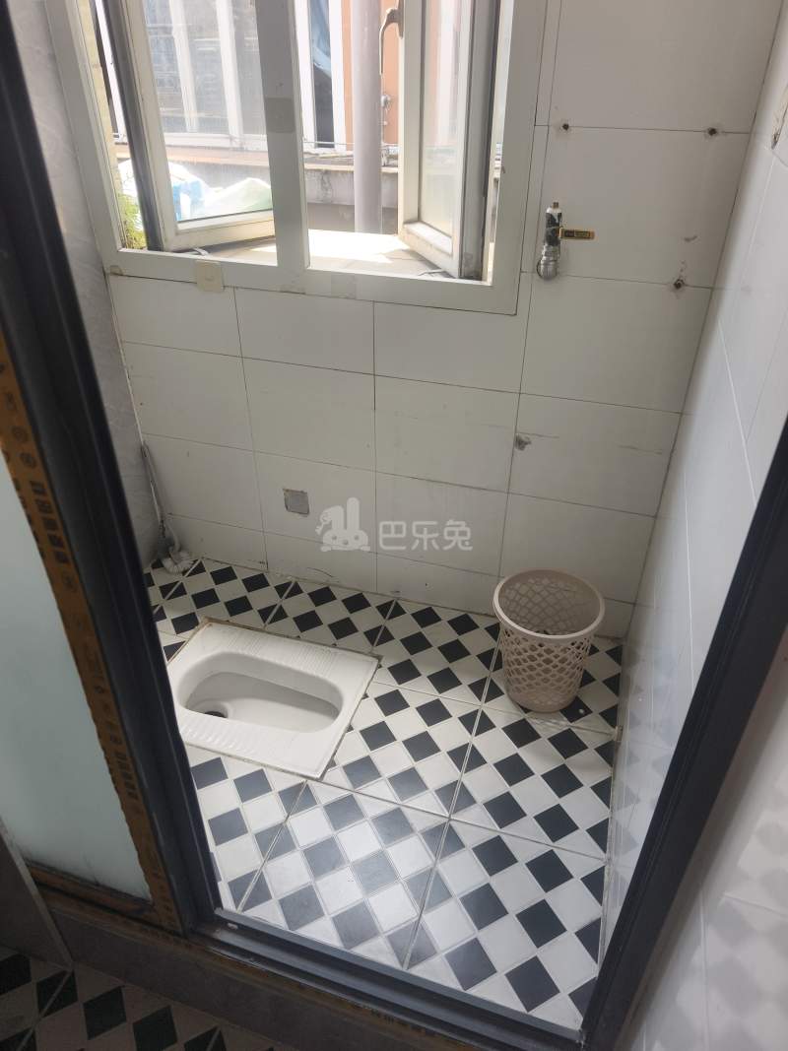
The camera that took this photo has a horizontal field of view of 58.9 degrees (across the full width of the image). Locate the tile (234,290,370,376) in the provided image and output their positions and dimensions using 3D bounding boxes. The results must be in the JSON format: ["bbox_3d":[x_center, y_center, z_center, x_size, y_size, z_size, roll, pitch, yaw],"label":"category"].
[{"bbox_3d":[-0.203,-0.447,1.597,0.335,0.172,0.010,10,35,15],"label":"tile"}]

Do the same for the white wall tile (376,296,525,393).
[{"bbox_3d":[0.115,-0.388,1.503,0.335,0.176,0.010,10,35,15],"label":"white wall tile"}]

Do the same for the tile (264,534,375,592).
[{"bbox_3d":[-0.204,0.105,1.956,0.333,0.147,0.010,10,35,15],"label":"tile"}]

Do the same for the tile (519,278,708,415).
[{"bbox_3d":[0.431,-0.364,1.403,0.330,0.251,0.010,10,35,15],"label":"tile"}]

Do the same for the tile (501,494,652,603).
[{"bbox_3d":[0.431,0.055,1.676,0.329,0.251,0.010,10,35,15],"label":"tile"}]

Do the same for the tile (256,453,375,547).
[{"bbox_3d":[-0.203,-0.061,1.847,0.333,0.250,0.010,10,35,15],"label":"tile"}]

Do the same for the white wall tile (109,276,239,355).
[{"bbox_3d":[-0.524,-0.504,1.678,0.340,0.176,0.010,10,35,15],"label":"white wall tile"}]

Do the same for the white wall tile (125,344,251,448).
[{"bbox_3d":[-0.523,-0.328,1.798,0.340,0.251,0.010,10,35,15],"label":"white wall tile"}]

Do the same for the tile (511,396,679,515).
[{"bbox_3d":[0.431,-0.155,1.541,0.330,0.251,0.010,10,35,15],"label":"tile"}]

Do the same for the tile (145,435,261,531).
[{"bbox_3d":[-0.523,-0.120,1.938,0.340,0.251,0.010,10,35,15],"label":"tile"}]

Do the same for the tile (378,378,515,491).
[{"bbox_3d":[0.115,-0.211,1.622,0.335,0.251,0.010,10,35,15],"label":"tile"}]

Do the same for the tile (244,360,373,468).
[{"bbox_3d":[-0.203,-0.271,1.714,0.335,0.251,0.010,10,35,15],"label":"tile"}]

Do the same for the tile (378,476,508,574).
[{"bbox_3d":[0.114,-0.003,1.761,0.333,0.250,0.010,10,35,15],"label":"tile"}]

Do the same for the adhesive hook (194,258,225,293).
[{"bbox_3d":[-0.420,-0.566,1.589,0.067,0.067,0.012,10,35,15],"label":"adhesive hook"}]

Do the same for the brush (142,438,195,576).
[{"bbox_3d":[-0.640,-0.042,1.961,0.115,0.380,0.092,10,35,15],"label":"brush"}]

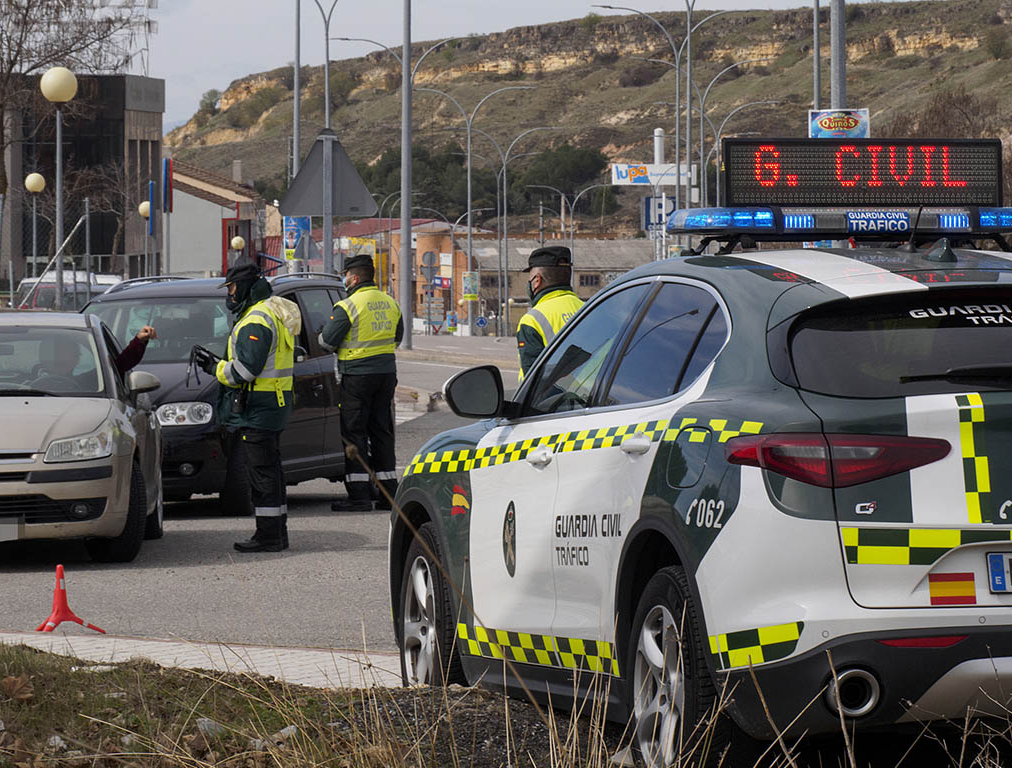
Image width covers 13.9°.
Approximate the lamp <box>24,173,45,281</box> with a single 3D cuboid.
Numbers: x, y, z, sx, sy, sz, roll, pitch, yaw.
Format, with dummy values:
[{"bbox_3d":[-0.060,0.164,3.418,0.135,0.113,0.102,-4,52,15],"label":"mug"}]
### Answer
[{"bbox_3d":[-10.679,-2.578,94.000,0.470,4.400,0.470,0,1,0],"label":"lamp"}]

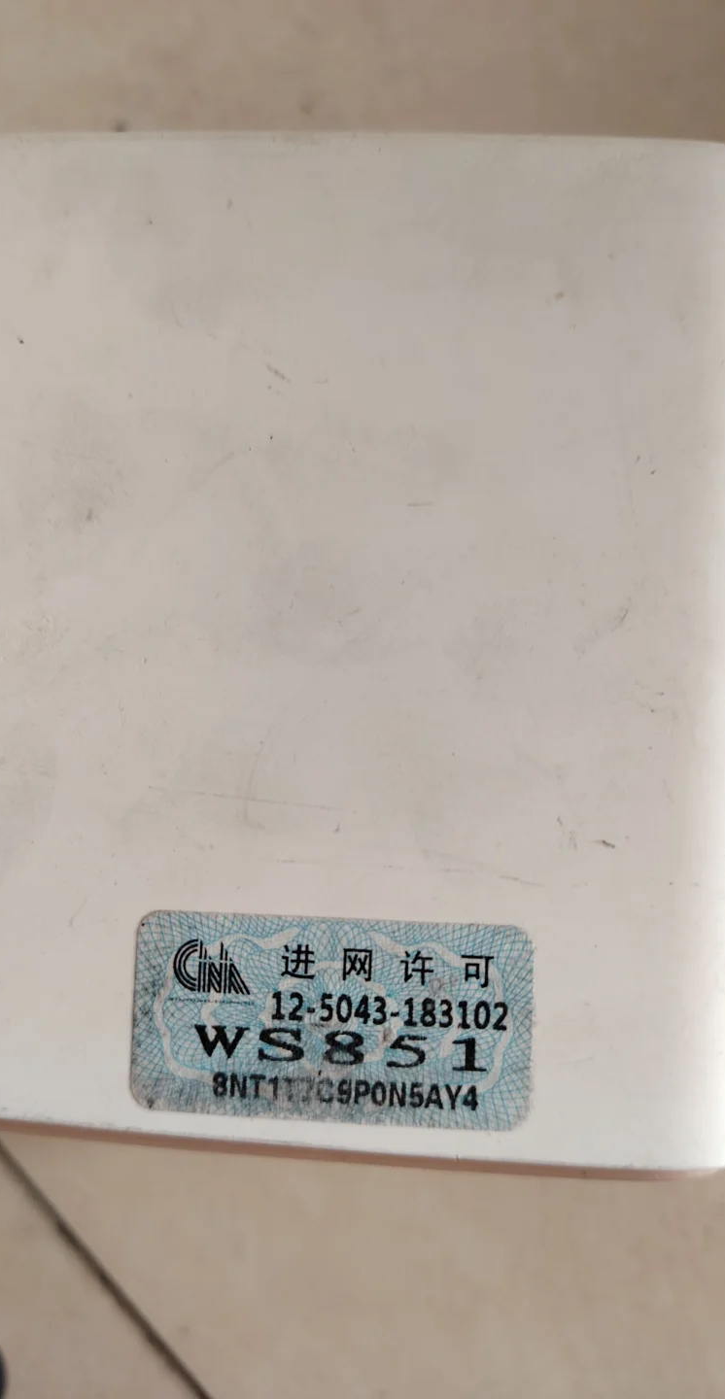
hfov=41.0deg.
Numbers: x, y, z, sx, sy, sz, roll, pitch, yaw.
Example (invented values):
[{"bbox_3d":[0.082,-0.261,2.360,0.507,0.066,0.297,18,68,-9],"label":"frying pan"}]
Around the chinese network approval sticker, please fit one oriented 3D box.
[{"bbox_3d":[-0.003,0.032,0.097,0.040,0.001,0.020,2,87,4],"label":"chinese network approval sticker"}]

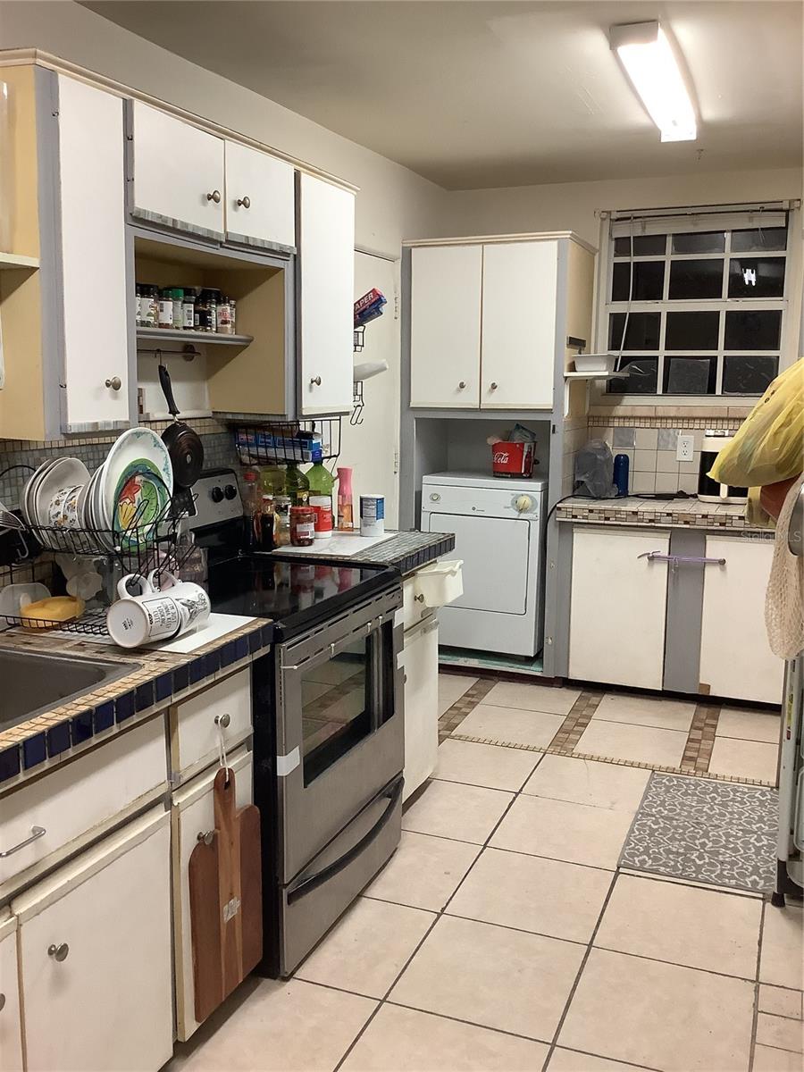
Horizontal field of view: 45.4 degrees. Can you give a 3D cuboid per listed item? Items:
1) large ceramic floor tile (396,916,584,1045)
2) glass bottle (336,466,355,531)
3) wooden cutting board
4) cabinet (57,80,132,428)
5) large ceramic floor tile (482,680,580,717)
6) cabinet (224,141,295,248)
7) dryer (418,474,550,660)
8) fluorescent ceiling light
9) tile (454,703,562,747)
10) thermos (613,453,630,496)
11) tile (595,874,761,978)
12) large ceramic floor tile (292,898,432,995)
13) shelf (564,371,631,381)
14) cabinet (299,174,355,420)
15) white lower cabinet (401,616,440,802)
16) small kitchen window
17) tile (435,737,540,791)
[{"bbox_3d":[0.223,1.079,2.368,0.400,0.010,0.400,4,10,22],"label":"large ceramic floor tile"},{"bbox_3d":[-0.211,-0.136,3.572,0.061,0.230,0.061,4,10,21],"label":"glass bottle"},{"bbox_3d":[-0.387,0.763,2.127,0.019,0.530,0.287,4,10,22],"label":"wooden cutting board"},{"bbox_3d":[-0.798,-0.611,2.136,0.300,0.700,0.210,4,10,22],"label":"cabinet"},{"bbox_3d":[0.609,0.756,4.471,0.402,0.010,0.372,4,10,21],"label":"large ceramic floor tile"},{"bbox_3d":[-0.558,-0.996,2.873,0.328,0.260,0.403,4,10,21],"label":"cabinet"},{"bbox_3d":[0.466,0.126,4.943,0.596,0.886,0.501,4,10,21],"label":"dryer"},{"bbox_3d":[0.876,-1.501,3.248,0.132,0.055,1.199,4,10,21],"label":"fluorescent ceiling light"},{"bbox_3d":[0.468,0.815,4.102,0.401,0.010,0.418,4,10,21],"label":"tile"},{"bbox_3d":[1.108,-0.304,4.840,0.071,0.211,0.071,4,10,21],"label":"thermos"},{"bbox_3d":[0.772,1.074,2.661,0.412,0.012,0.414,4,10,21],"label":"tile"},{"bbox_3d":[-0.155,1.053,2.517,0.400,0.010,0.400,4,10,22],"label":"large ceramic floor tile"},{"bbox_3d":[0.932,-0.766,4.565,0.197,0.018,0.555,4,10,22],"label":"shelf"},{"bbox_3d":[-0.385,-0.771,3.160,0.329,0.721,0.383,4,10,22],"label":"cabinet"},{"bbox_3d":[-0.213,0.560,3.322,0.570,0.560,0.440,4,10,22],"label":"white lower cabinet"},{"bbox_3d":[1.443,-1.148,4.760,0.899,0.920,0.101,4,10,21],"label":"small kitchen window"},{"bbox_3d":[0.300,0.871,3.635,0.400,0.010,0.400,4,10,22],"label":"tile"}]

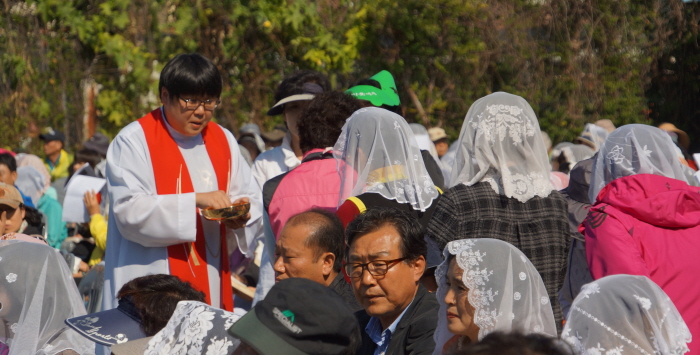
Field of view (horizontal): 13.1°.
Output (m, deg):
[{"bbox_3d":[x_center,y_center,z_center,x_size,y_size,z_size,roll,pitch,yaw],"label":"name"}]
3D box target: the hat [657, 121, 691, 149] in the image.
[{"bbox_3d":[2.619,-0.336,25.000,0.360,0.190,0.350,-12,3,1],"label":"hat"}]

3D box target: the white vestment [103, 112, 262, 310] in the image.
[{"bbox_3d":[-0.510,0.520,9.250,0.530,1.420,0.420,-1,2,-30],"label":"white vestment"}]

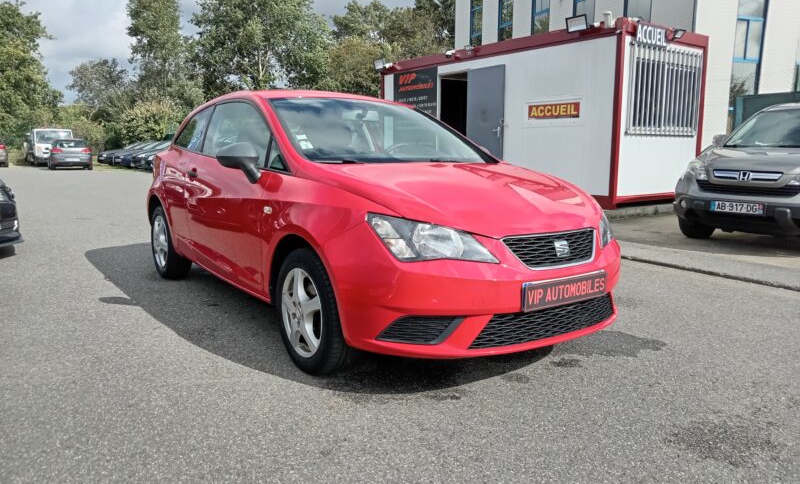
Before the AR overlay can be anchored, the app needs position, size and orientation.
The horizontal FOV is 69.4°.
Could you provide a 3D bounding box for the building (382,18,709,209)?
[{"bbox_3d":[2.353,-2.326,11.461,2.439,2.677,6.028,-7,11,-36],"label":"building"}]

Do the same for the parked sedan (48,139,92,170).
[{"bbox_3d":[-16.653,-4.396,28.928,1.790,1.460,4.200,-6,11,-30],"label":"parked sedan"}]

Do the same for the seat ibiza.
[{"bbox_3d":[-0.481,-0.325,3.943,1.720,1.430,4.030,-7,11,-36],"label":"seat ibiza"}]

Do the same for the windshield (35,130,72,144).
[{"bbox_3d":[-18.890,-5.697,31.500,1.680,0.770,0.350,-7,11,-35],"label":"windshield"}]

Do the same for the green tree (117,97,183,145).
[{"bbox_3d":[-17.782,-7.942,41.254,4.600,4.487,4.600,0,9,0],"label":"green tree"}]

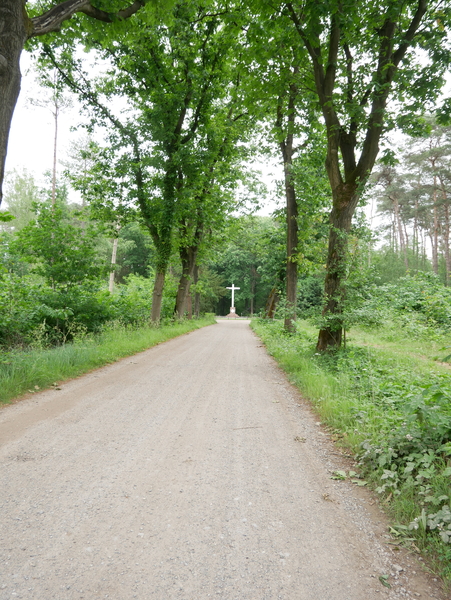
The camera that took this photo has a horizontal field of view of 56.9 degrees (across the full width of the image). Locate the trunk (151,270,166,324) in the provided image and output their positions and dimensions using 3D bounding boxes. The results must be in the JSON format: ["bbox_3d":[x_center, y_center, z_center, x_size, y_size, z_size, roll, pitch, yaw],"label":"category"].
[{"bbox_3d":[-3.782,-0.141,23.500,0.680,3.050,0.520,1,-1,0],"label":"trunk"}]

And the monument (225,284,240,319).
[{"bbox_3d":[0.999,0.143,54.000,1.820,4.400,1.450,1,-1,3],"label":"monument"}]

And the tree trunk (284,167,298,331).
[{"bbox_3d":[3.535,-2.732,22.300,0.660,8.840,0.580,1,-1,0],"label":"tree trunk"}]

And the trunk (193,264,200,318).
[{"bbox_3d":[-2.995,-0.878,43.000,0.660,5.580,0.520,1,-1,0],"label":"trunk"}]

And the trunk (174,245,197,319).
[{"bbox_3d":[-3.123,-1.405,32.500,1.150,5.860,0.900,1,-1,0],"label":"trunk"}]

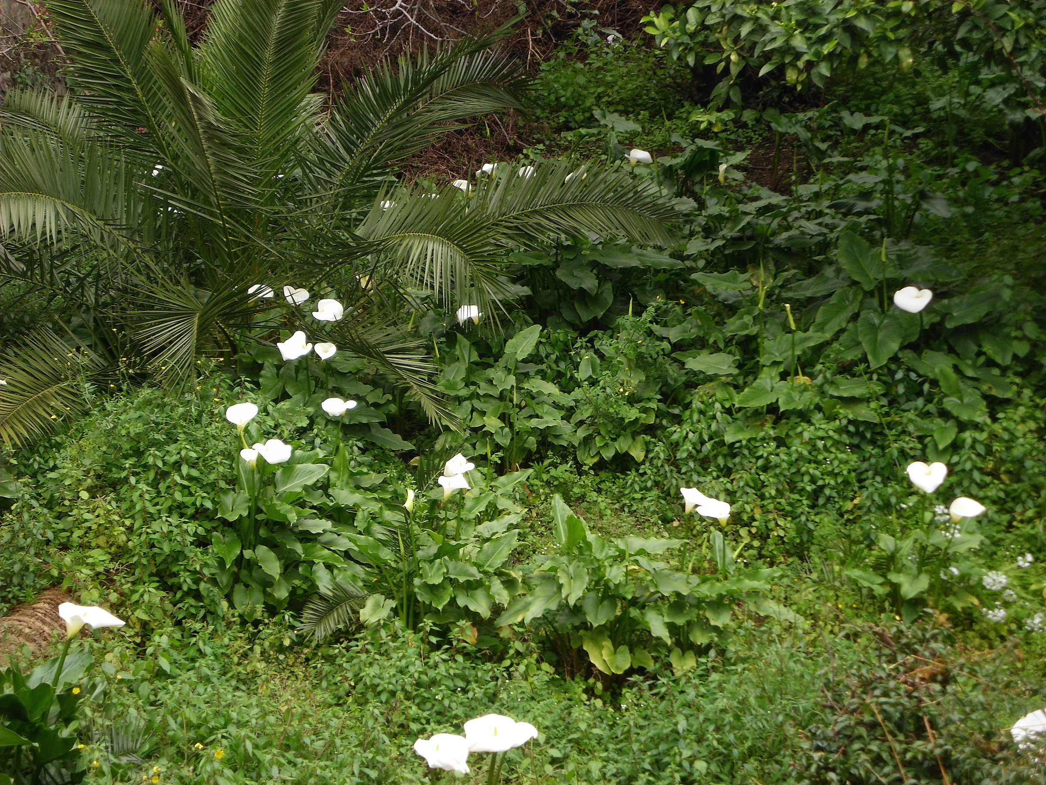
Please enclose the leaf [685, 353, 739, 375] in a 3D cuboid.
[{"bbox_3d":[0.736,-0.114,10.300,0.214,0.065,0.140,0,12,0],"label":"leaf"}]

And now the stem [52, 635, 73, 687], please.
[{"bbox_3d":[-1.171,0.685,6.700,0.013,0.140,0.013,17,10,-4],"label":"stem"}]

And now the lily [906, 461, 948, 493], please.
[{"bbox_3d":[1.431,0.301,9.300,0.145,0.095,0.120,0,12,0],"label":"lily"}]

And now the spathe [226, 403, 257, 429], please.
[{"bbox_3d":[-1.036,0.089,9.700,0.120,0.090,0.110,0,12,0],"label":"spathe"}]

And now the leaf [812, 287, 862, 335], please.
[{"bbox_3d":[1.286,-0.329,10.800,0.200,0.175,0.120,4,13,20],"label":"leaf"}]

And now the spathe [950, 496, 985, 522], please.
[{"bbox_3d":[1.573,0.412,9.300,0.120,0.080,0.110,8,15,34],"label":"spathe"}]

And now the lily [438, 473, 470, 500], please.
[{"bbox_3d":[-0.243,0.333,9.300,0.110,0.085,0.120,-10,16,-39],"label":"lily"}]

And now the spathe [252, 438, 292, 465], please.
[{"bbox_3d":[-0.916,0.216,9.600,0.145,0.080,0.120,-4,13,-20],"label":"spathe"}]

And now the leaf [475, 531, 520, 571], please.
[{"bbox_3d":[-0.088,0.541,9.000,0.150,0.115,0.120,-4,13,-20],"label":"leaf"}]

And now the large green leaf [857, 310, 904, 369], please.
[{"bbox_3d":[1.442,-0.214,10.600,0.190,0.215,0.110,-2,12,-10],"label":"large green leaf"}]

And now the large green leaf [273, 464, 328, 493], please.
[{"bbox_3d":[-0.816,0.317,9.700,0.208,0.090,0.130,-3,12,-15],"label":"large green leaf"}]

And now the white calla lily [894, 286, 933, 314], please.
[{"bbox_3d":[1.544,-0.365,10.400,0.152,0.088,0.120,2,12,10],"label":"white calla lily"}]

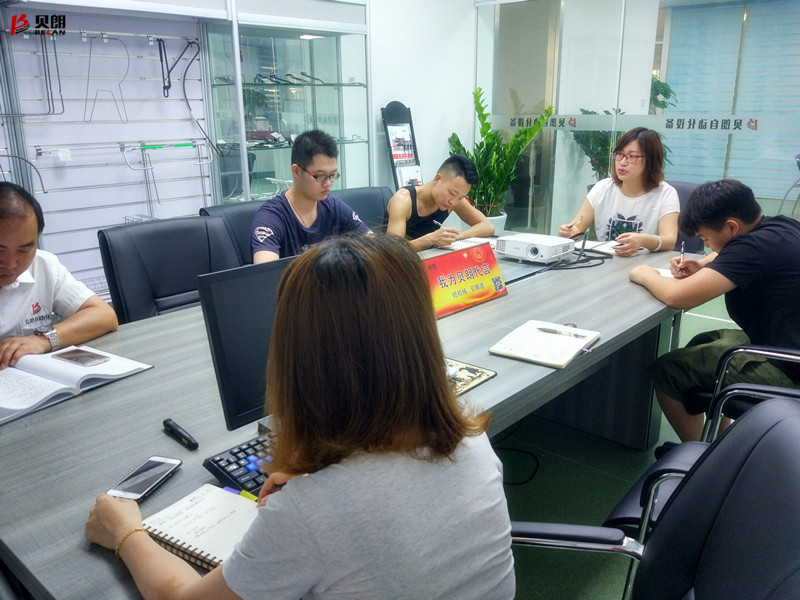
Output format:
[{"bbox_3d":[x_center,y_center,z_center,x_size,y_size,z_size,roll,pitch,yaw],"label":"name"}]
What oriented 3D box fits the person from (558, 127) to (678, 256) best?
[{"bbox_3d":[1.128,-0.200,3.244,0.540,1.280,0.740,14,22,41],"label":"person"}]

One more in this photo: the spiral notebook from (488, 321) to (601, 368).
[{"bbox_3d":[0.403,0.122,1.788,0.211,0.022,0.295,10,20,32],"label":"spiral notebook"}]

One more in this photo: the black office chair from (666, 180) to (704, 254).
[{"bbox_3d":[1.289,-0.141,3.632,0.580,0.980,0.620,14,22,40],"label":"black office chair"}]

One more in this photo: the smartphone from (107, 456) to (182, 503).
[{"bbox_3d":[-0.457,0.322,1.166,0.070,0.011,0.136,3,17,13],"label":"smartphone"}]

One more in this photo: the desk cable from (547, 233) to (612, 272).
[{"bbox_3d":[0.774,-0.222,2.806,0.230,0.085,0.430,14,22,41],"label":"desk cable"}]

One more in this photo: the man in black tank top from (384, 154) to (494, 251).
[{"bbox_3d":[0.217,-0.152,3.283,0.720,1.200,0.600,14,22,41],"label":"man in black tank top"}]

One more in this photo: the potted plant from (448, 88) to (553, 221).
[{"bbox_3d":[0.725,-0.705,4.643,0.670,1.500,0.620,14,22,40],"label":"potted plant"}]

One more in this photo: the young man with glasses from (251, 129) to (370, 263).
[{"bbox_3d":[-0.276,-0.024,2.716,0.800,1.310,0.550,14,22,40],"label":"young man with glasses"}]

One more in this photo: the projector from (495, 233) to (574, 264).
[{"bbox_3d":[0.611,-0.240,2.924,0.275,0.088,0.222,14,22,41],"label":"projector"}]

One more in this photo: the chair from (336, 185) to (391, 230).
[{"bbox_3d":[0.007,-0.022,3.280,0.620,0.980,0.580,14,22,40],"label":"chair"}]

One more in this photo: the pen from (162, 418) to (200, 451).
[{"bbox_3d":[-0.450,0.278,1.325,0.024,0.025,0.138,-16,22,-42],"label":"pen"}]

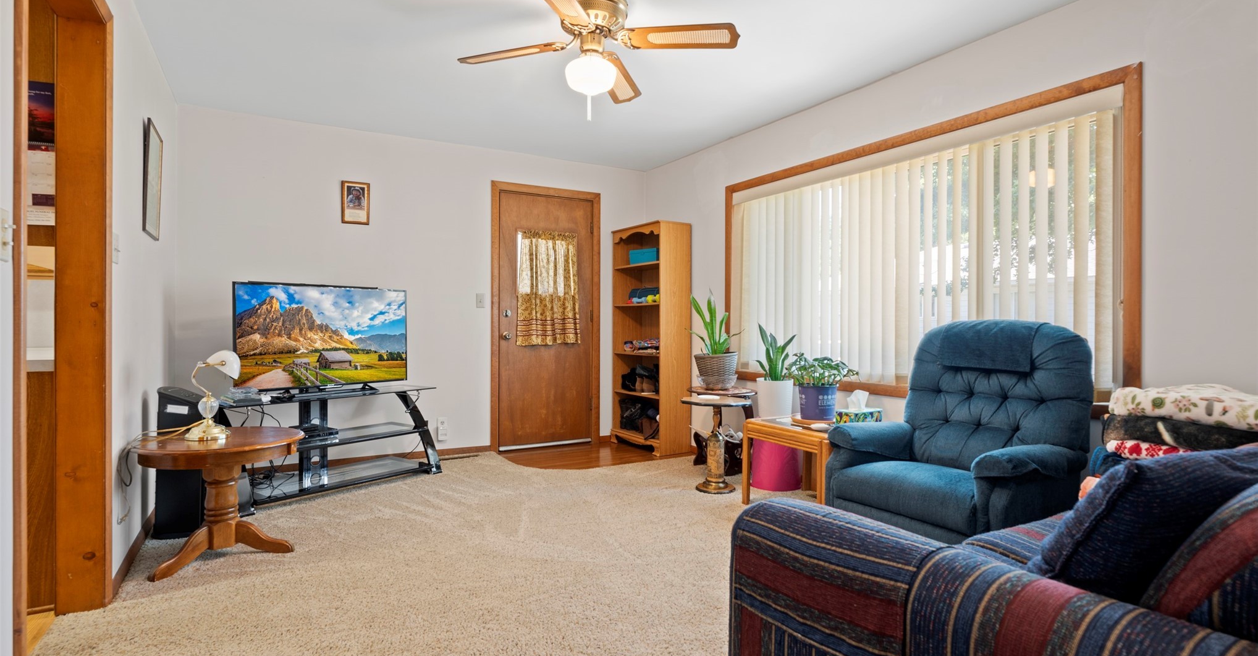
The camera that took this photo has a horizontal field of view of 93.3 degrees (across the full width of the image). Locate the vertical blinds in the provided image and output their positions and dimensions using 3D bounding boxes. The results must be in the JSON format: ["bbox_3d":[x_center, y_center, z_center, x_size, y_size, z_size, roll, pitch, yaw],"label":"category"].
[{"bbox_3d":[1.382,-0.299,3.367,0.080,1.180,2.256,0,0,-32],"label":"vertical blinds"}]

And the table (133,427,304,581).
[{"bbox_3d":[-1.796,0.736,2.650,0.630,0.485,0.630,0,0,-32],"label":"table"}]

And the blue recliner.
[{"bbox_3d":[1.345,0.481,2.417,0.840,1.020,0.780,0,0,-32],"label":"blue recliner"}]

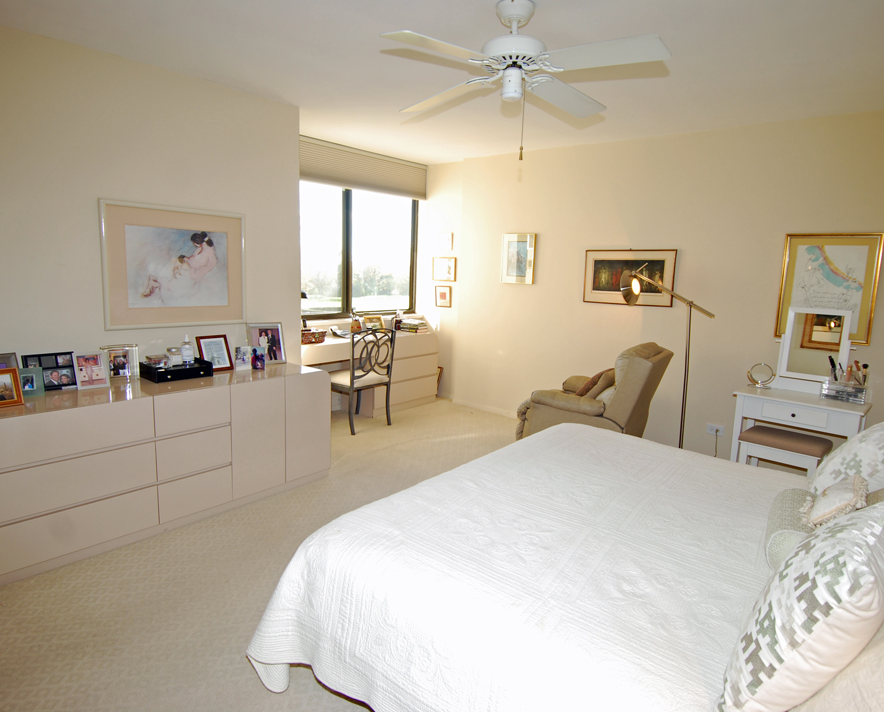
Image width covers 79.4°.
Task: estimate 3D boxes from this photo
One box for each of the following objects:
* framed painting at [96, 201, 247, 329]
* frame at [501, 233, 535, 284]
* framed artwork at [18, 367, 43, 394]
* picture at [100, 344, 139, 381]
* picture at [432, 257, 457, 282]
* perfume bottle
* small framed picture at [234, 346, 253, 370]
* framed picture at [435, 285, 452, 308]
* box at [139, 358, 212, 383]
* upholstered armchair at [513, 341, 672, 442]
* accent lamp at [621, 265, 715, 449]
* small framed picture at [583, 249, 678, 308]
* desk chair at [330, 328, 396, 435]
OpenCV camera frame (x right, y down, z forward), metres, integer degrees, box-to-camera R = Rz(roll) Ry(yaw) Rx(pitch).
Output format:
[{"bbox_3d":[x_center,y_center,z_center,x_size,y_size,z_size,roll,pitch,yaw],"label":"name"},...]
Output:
[{"bbox_3d":[-1.583,-0.532,3.220,0.030,0.709,0.849,10,12,39],"label":"framed painting"},{"bbox_3d":[0.712,-0.900,4.946,0.348,0.458,0.030,10,12,39],"label":"frame"},{"bbox_3d":[-2.005,0.129,2.593,0.022,0.137,0.103,-3,3,45],"label":"framed artwork"},{"bbox_3d":[-1.827,0.051,3.027,0.178,0.200,0.050,-7,14,-43],"label":"picture"},{"bbox_3d":[0.022,-0.932,5.739,0.305,0.255,0.025,10,12,40],"label":"picture"},{"bbox_3d":[-1.537,-0.032,3.209,0.065,0.175,0.072,10,12,40],"label":"perfume bottle"},{"bbox_3d":[-1.273,0.018,3.404,0.100,0.153,0.025,-6,9,-43],"label":"small framed picture"},{"bbox_3d":[0.019,-0.643,5.780,0.205,0.225,0.025,10,12,40],"label":"framed picture"},{"bbox_3d":[-1.565,0.084,3.149,0.215,0.085,0.320,10,12,40],"label":"box"},{"bbox_3d":[1.107,0.361,3.835,0.940,1.010,0.860,9,12,35],"label":"upholstered armchair"},{"bbox_3d":[1.560,0.115,3.833,0.680,1.530,0.280,10,12,40],"label":"accent lamp"},{"bbox_3d":[1.512,-0.642,4.353,0.745,0.443,0.030,10,12,40],"label":"small framed picture"},{"bbox_3d":[-0.766,0.178,4.712,0.530,0.889,0.490,10,12,39],"label":"desk chair"}]

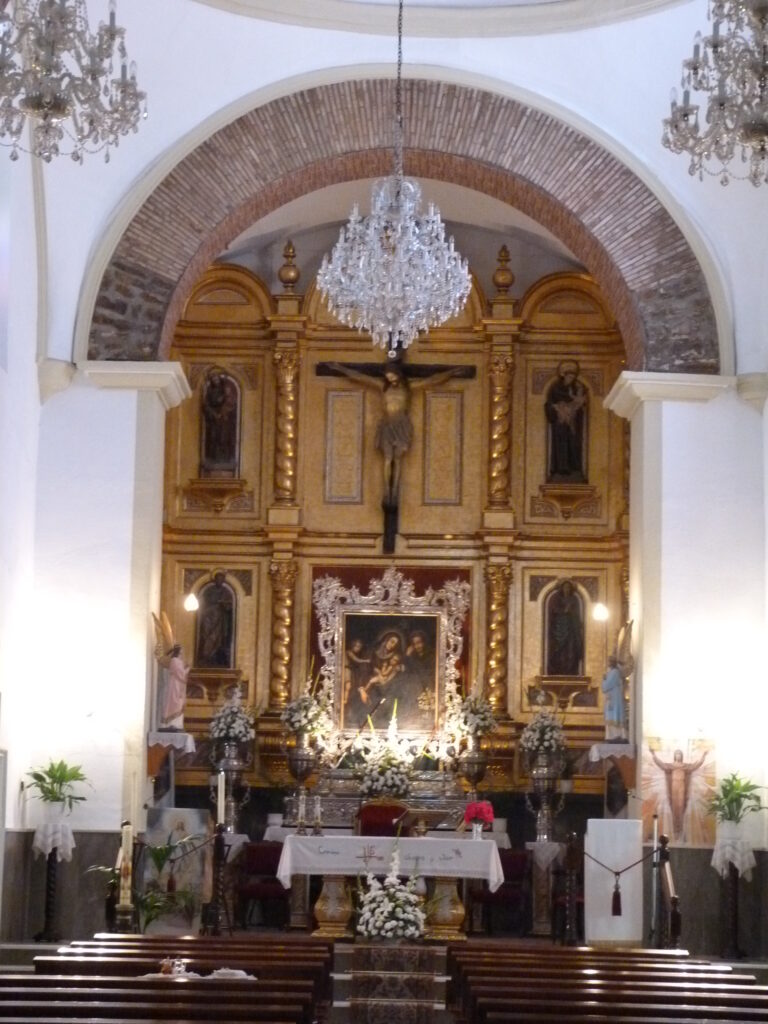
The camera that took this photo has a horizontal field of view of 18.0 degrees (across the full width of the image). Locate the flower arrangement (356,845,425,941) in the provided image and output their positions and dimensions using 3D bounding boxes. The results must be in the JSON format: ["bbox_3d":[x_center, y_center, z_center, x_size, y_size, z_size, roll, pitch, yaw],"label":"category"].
[{"bbox_3d":[0.061,3.567,22.720,0.639,0.873,0.507,1,-7,0],"label":"flower arrangement"}]

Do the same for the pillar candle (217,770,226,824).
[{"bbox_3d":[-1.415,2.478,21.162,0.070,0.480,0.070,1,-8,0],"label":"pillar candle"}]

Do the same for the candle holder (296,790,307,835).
[{"bbox_3d":[-0.791,2.887,23.268,0.101,0.426,0.101,1,-7,0],"label":"candle holder"}]

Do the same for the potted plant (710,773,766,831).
[{"bbox_3d":[3.029,2.505,20.845,0.481,0.533,0.460,1,-8,0],"label":"potted plant"}]

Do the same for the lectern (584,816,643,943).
[{"bbox_3d":[2.135,3.447,22.584,0.490,1.166,0.406,1,-7,0],"label":"lectern"}]

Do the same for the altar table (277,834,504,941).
[{"bbox_3d":[0.064,3.598,23.279,2.131,0.949,0.863,1,-7,0],"label":"altar table"}]

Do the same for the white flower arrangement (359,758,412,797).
[{"bbox_3d":[0.016,2.830,25.854,0.533,0.448,0.440,1,-8,0],"label":"white flower arrangement"}]

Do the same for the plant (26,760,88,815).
[{"bbox_3d":[-2.810,2.380,20.876,0.534,0.482,0.500,1,-8,0],"label":"plant"}]

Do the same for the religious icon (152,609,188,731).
[{"bbox_3d":[-1.999,1.488,22.731,0.335,1.117,0.406,-1,-8,15],"label":"religious icon"}]

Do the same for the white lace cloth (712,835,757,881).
[{"bbox_3d":[2.994,2.973,20.782,0.394,0.386,0.380,1,-8,0],"label":"white lace cloth"}]

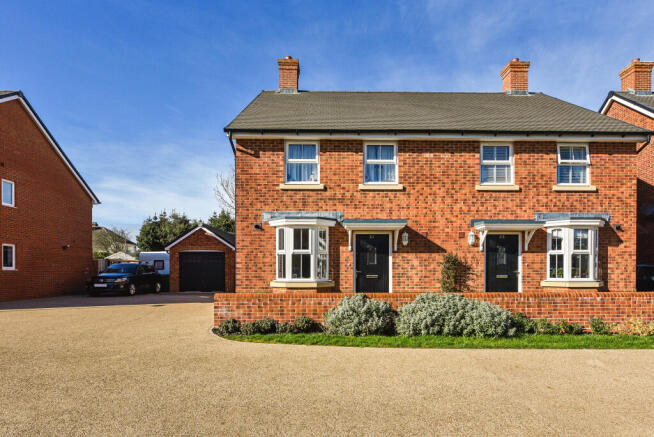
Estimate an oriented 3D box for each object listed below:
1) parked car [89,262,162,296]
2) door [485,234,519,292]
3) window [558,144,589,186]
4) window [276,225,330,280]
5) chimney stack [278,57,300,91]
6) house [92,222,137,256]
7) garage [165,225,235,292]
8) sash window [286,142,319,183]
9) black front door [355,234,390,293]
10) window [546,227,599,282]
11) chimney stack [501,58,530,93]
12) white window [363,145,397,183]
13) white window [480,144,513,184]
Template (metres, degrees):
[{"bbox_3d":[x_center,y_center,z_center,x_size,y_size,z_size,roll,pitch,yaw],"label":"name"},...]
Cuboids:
[{"bbox_3d":[-10.030,3.060,17.600,1.830,1.630,4.400,0,-2,0],"label":"parked car"},{"bbox_3d":[4.760,1.460,9.360,0.930,2.070,0.100,0,-2,-1],"label":"door"},{"bbox_3d":[6.710,-1.470,9.400,0.920,1.170,0.100,0,-2,-1],"label":"window"},{"bbox_3d":[-0.670,0.930,9.130,1.450,1.420,0.420,0,0,-1],"label":"window"},{"bbox_3d":[-1.490,-5.630,13.450,0.770,1.380,0.770,0,0,-1],"label":"chimney stack"},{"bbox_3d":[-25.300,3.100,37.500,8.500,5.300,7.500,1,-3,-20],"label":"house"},{"bbox_3d":[-6.790,2.280,21.800,3.750,3.550,6.200,0,-2,0],"label":"garage"},{"bbox_3d":[-0.644,-1.490,9.260,0.920,1.170,0.100,0,-2,-1],"label":"sash window"},{"bbox_3d":[1.260,1.420,9.430,0.950,2.050,0.100,0,0,-1],"label":"black front door"},{"bbox_3d":[6.730,0.935,9.230,1.450,1.420,0.420,0,0,-1],"label":"window"},{"bbox_3d":[7.470,-5.600,13.600,0.770,1.380,0.770,0,0,-1],"label":"chimney stack"},{"bbox_3d":[1.475,-1.497,9.400,0.920,1.120,0.110,0,0,-1],"label":"white window"},{"bbox_3d":[4.650,-1.483,9.450,0.920,1.120,0.110,0,0,-1],"label":"white window"}]

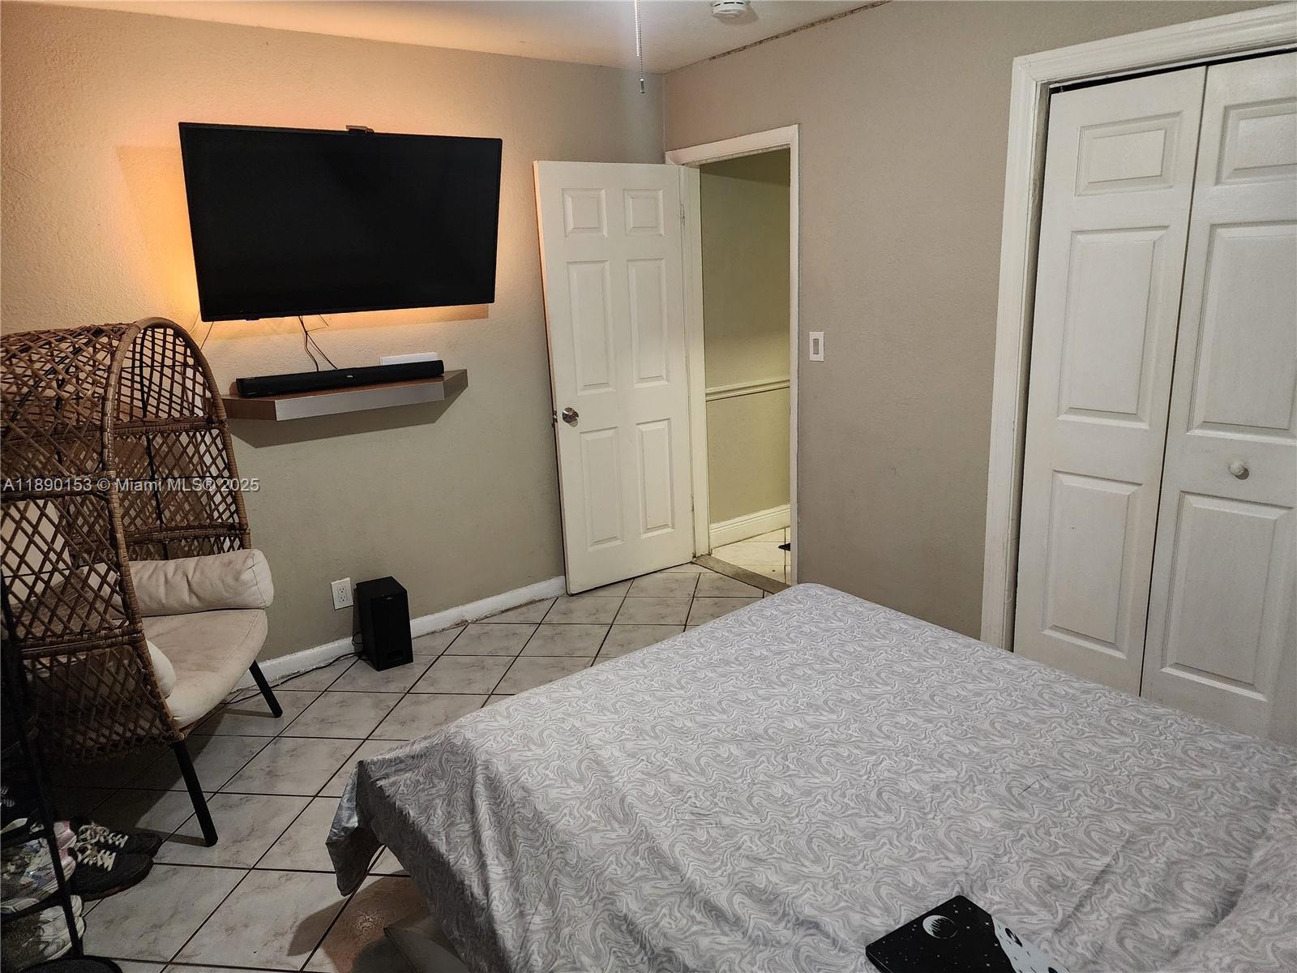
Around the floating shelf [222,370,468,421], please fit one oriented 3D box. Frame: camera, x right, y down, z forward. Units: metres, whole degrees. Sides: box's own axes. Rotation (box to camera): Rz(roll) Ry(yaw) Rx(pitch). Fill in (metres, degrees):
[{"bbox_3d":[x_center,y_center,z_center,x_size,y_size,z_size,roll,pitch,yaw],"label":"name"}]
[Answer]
[{"bbox_3d":[-1.161,-0.357,3.425,1.055,0.077,0.205,-13,20,-35],"label":"floating shelf"}]

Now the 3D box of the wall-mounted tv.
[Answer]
[{"bbox_3d":[-1.071,-0.966,3.171,1.115,0.645,0.060,-12,34,-34],"label":"wall-mounted tv"}]

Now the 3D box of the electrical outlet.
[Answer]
[{"bbox_3d":[-1.283,0.454,3.620,0.077,0.121,0.008,-13,17,-35],"label":"electrical outlet"}]

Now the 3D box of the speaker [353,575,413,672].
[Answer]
[{"bbox_3d":[-1.109,0.576,3.629,0.145,0.318,0.210,-11,16,-29],"label":"speaker"}]

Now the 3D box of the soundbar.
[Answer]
[{"bbox_3d":[-1.202,-0.435,3.442,0.795,0.062,0.085,-13,17,-35],"label":"soundbar"}]

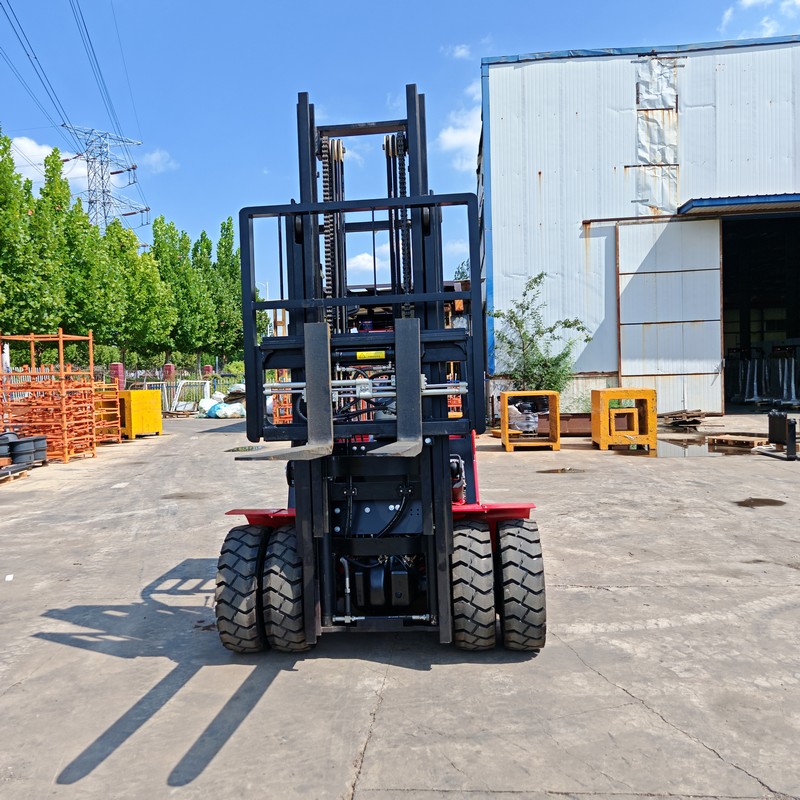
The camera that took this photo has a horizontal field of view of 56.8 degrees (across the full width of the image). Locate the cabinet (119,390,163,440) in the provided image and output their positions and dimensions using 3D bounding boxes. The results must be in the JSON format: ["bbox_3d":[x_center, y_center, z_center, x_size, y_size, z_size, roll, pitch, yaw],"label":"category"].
[{"bbox_3d":[-8.331,0.437,22.882,1.200,1.470,1.550,-1,1,12],"label":"cabinet"}]

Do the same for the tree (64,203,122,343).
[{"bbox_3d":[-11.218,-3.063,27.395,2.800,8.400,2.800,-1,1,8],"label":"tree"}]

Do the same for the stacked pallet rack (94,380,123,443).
[{"bbox_3d":[-8.525,0.342,20.278,1.200,1.800,1.150,-1,1,8],"label":"stacked pallet rack"}]

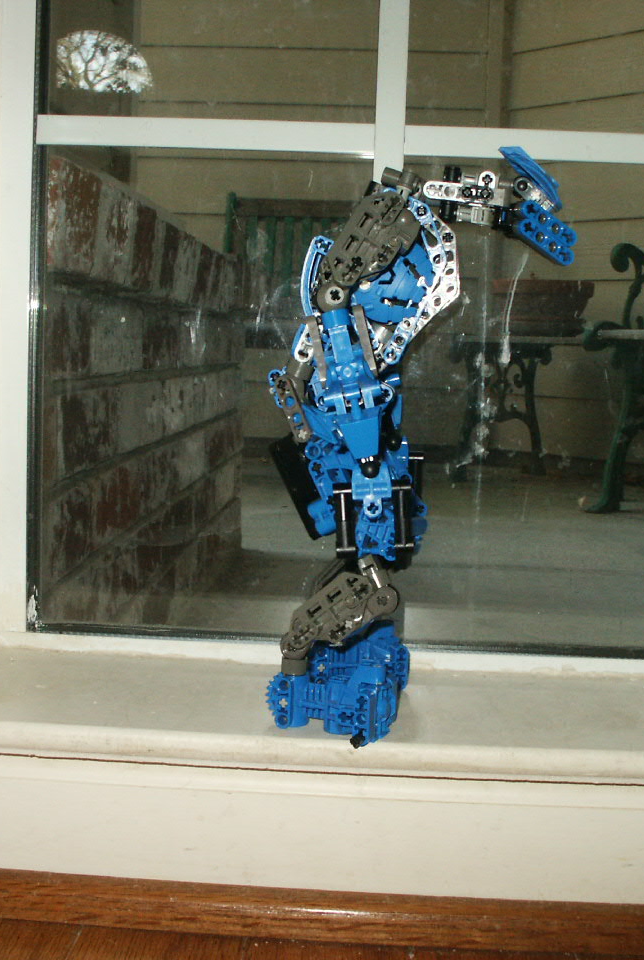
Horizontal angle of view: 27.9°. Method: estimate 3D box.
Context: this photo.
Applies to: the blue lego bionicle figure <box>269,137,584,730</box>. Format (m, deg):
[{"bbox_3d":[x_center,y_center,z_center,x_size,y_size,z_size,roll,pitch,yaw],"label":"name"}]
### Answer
[{"bbox_3d":[0.047,-0.023,0.628,0.143,0.272,0.145,3,6,13],"label":"blue lego bionicle figure"}]

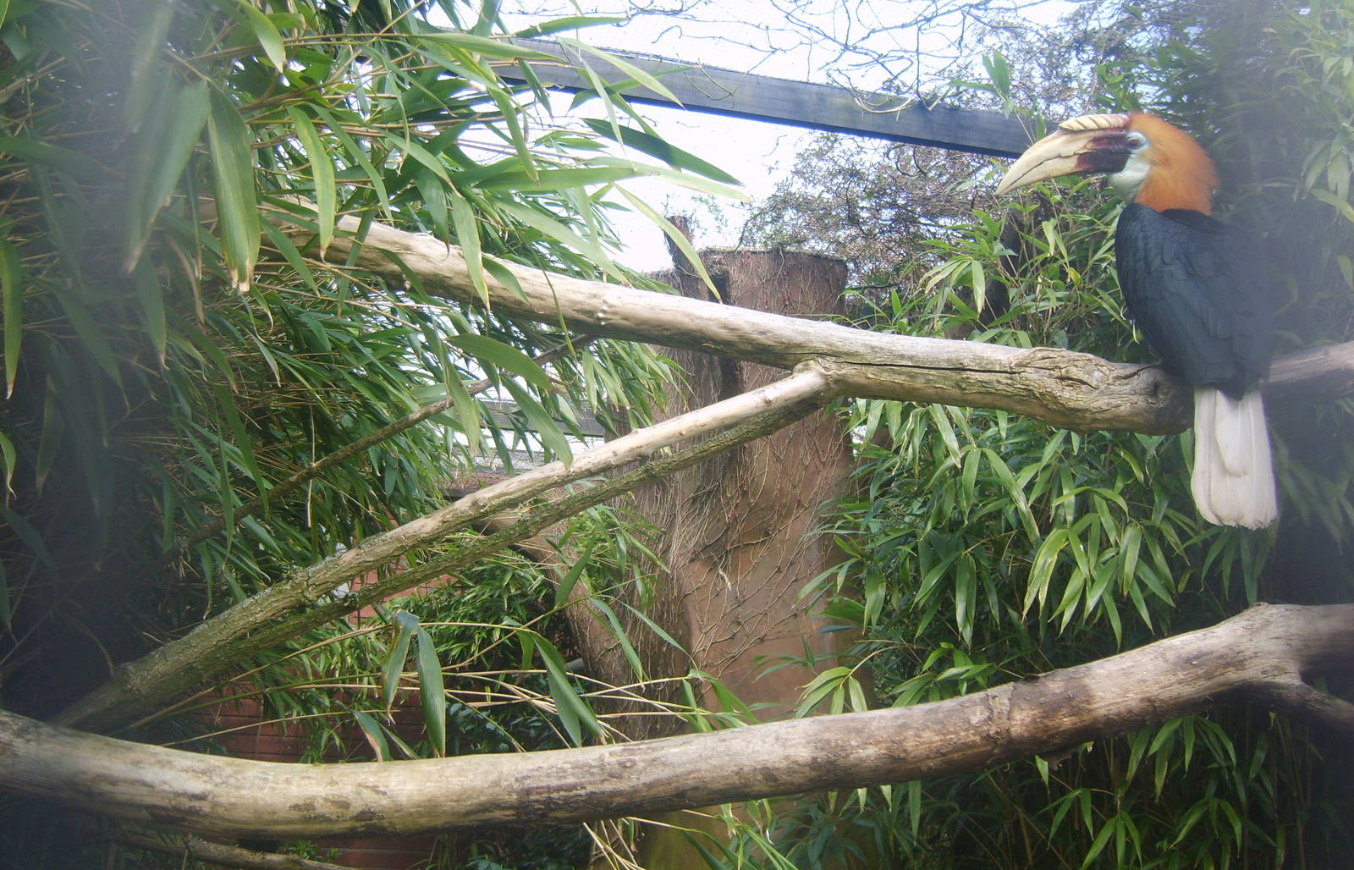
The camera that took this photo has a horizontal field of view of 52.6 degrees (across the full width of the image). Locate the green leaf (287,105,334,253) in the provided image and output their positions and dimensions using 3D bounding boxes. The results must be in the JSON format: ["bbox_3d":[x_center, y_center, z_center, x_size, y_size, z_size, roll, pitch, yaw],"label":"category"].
[{"bbox_3d":[-0.428,-0.297,1.600,0.042,0.172,0.035,-11,-3,-11],"label":"green leaf"}]

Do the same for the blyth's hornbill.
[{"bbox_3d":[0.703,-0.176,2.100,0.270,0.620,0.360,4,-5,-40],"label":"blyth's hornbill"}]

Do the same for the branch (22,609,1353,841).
[{"bbox_3d":[0.002,0.411,1.950,1.920,0.290,0.240,-2,-3,0],"label":"branch"}]

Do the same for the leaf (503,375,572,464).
[{"bbox_3d":[-0.194,-0.021,1.900,0.037,0.155,0.030,-36,-3,-9],"label":"leaf"}]

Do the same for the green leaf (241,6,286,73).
[{"bbox_3d":[-0.467,-0.449,1.550,0.034,0.090,0.030,-26,-3,-10],"label":"green leaf"}]

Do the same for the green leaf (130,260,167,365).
[{"bbox_3d":[-0.579,-0.135,1.500,0.033,0.120,0.030,-12,-3,-11],"label":"green leaf"}]

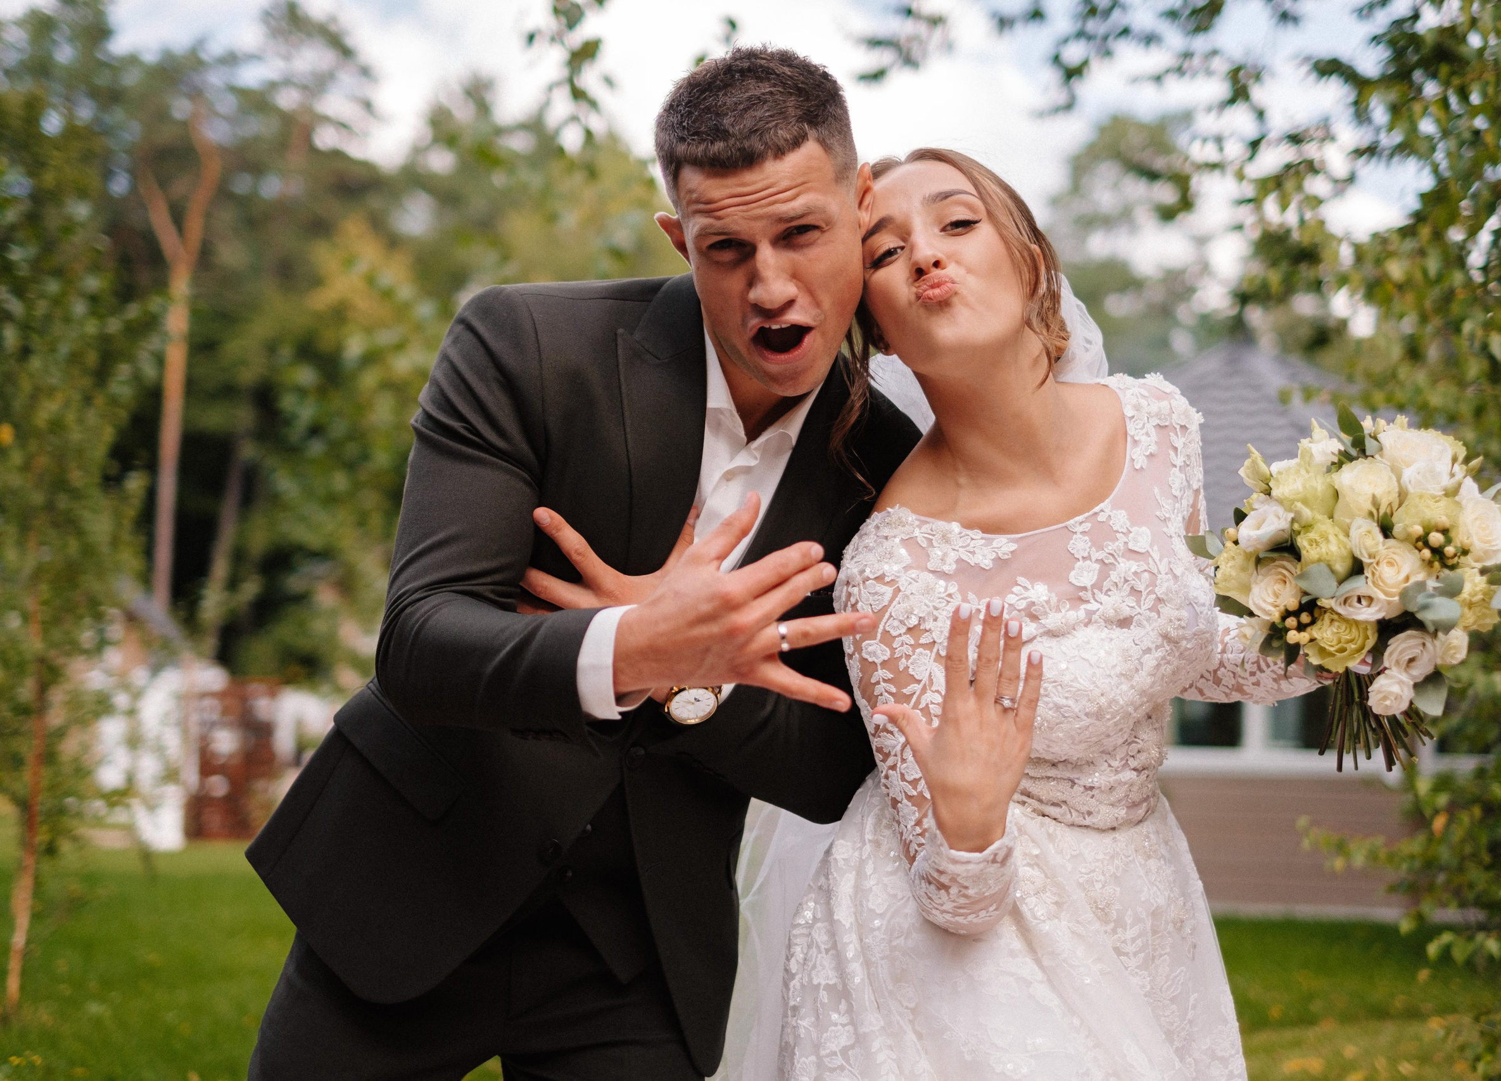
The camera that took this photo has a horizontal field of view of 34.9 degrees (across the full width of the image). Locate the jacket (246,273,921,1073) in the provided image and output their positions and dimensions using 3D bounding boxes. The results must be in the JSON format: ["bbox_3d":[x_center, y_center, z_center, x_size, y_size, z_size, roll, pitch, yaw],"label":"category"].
[{"bbox_3d":[-0.126,0.106,2.050,0.490,0.660,0.370,17,13,-9],"label":"jacket"}]

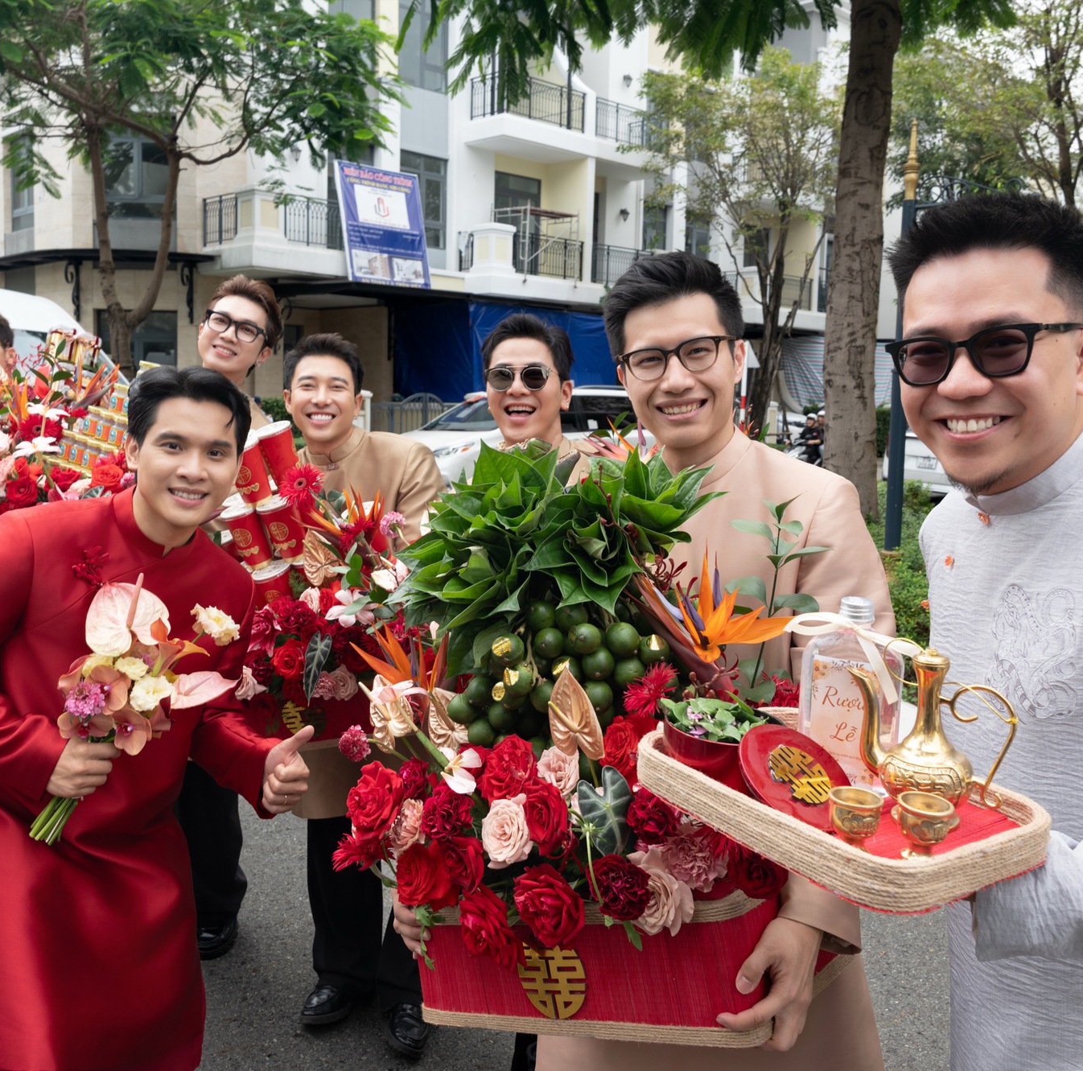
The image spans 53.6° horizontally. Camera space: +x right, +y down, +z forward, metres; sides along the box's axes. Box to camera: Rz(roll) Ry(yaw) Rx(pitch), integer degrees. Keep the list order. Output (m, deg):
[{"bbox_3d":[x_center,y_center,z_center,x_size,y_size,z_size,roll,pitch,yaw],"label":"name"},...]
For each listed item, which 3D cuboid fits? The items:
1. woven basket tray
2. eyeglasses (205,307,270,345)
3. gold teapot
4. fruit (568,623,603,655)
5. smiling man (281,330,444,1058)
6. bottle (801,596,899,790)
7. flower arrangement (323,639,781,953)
[{"bbox_3d":[0.231,0.209,0.870,0.196,0.034,0.298,-5,11,-32],"label":"woven basket tray"},{"bbox_3d":[-0.667,-0.471,2.419,0.145,0.050,0.135,24,11,0],"label":"eyeglasses"},{"bbox_3d":[0.319,0.156,0.866,0.138,0.130,0.079,5,10,20],"label":"gold teapot"},{"bbox_3d":[0.048,0.114,1.180,0.037,0.037,0.037,1,7,0],"label":"fruit"},{"bbox_3d":[-0.443,0.352,2.400,0.540,1.589,0.470,2,5,5],"label":"smiling man"},{"bbox_3d":[0.262,0.134,0.894,0.074,0.163,0.050,7,11,33],"label":"bottle"},{"bbox_3d":[0.020,0.215,1.000,0.410,0.270,0.290,2,5,6],"label":"flower arrangement"}]

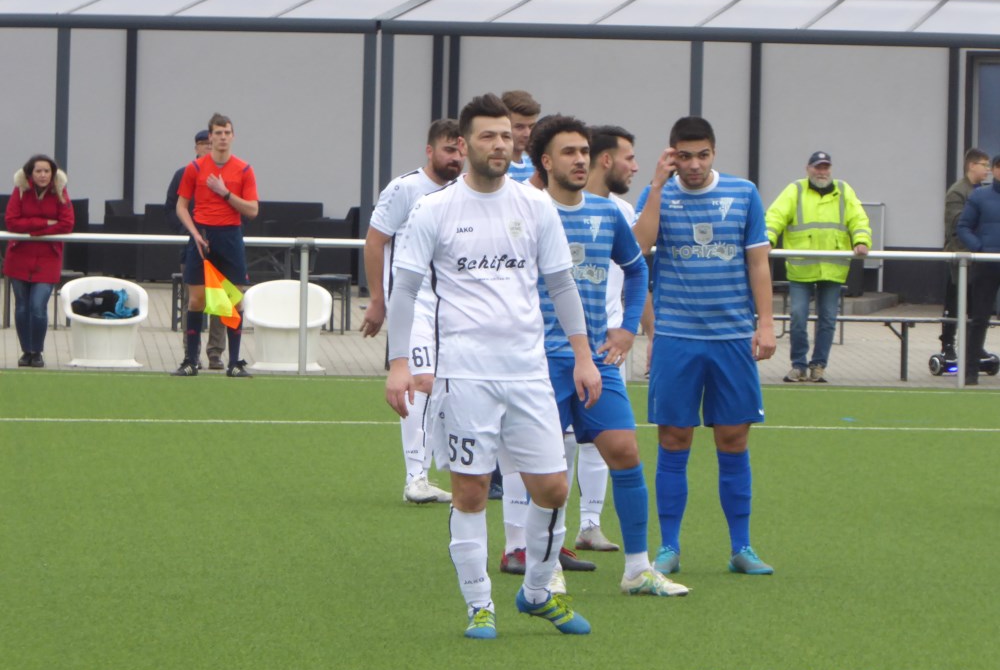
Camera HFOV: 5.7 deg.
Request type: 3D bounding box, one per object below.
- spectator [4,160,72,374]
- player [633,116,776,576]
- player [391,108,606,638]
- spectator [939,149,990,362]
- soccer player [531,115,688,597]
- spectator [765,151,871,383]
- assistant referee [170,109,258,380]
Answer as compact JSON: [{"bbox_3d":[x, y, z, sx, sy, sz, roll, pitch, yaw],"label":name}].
[{"bbox_3d":[-3.392,-0.550,73.826,0.500,1.543,0.420,1,1,-8],"label":"spectator"},{"bbox_3d":[0.802,0.033,39.303,0.550,1.773,0.400,1,1,-8],"label":"player"},{"bbox_3d":[-0.022,0.095,33.708,0.640,1.808,0.460,1,1,-18],"label":"player"},{"bbox_3d":[3.606,-0.622,77.486,0.360,1.639,0.450,2,1,42],"label":"spectator"},{"bbox_3d":[0.395,0.067,37.174,0.540,1.762,0.420,1,1,-30],"label":"soccer player"},{"bbox_3d":[2.360,-0.511,74.517,0.760,1.699,0.450,1,1,-8],"label":"spectator"},{"bbox_3d":[-2.038,-0.650,71.814,0.600,1.874,0.400,1,1,-3],"label":"assistant referee"}]

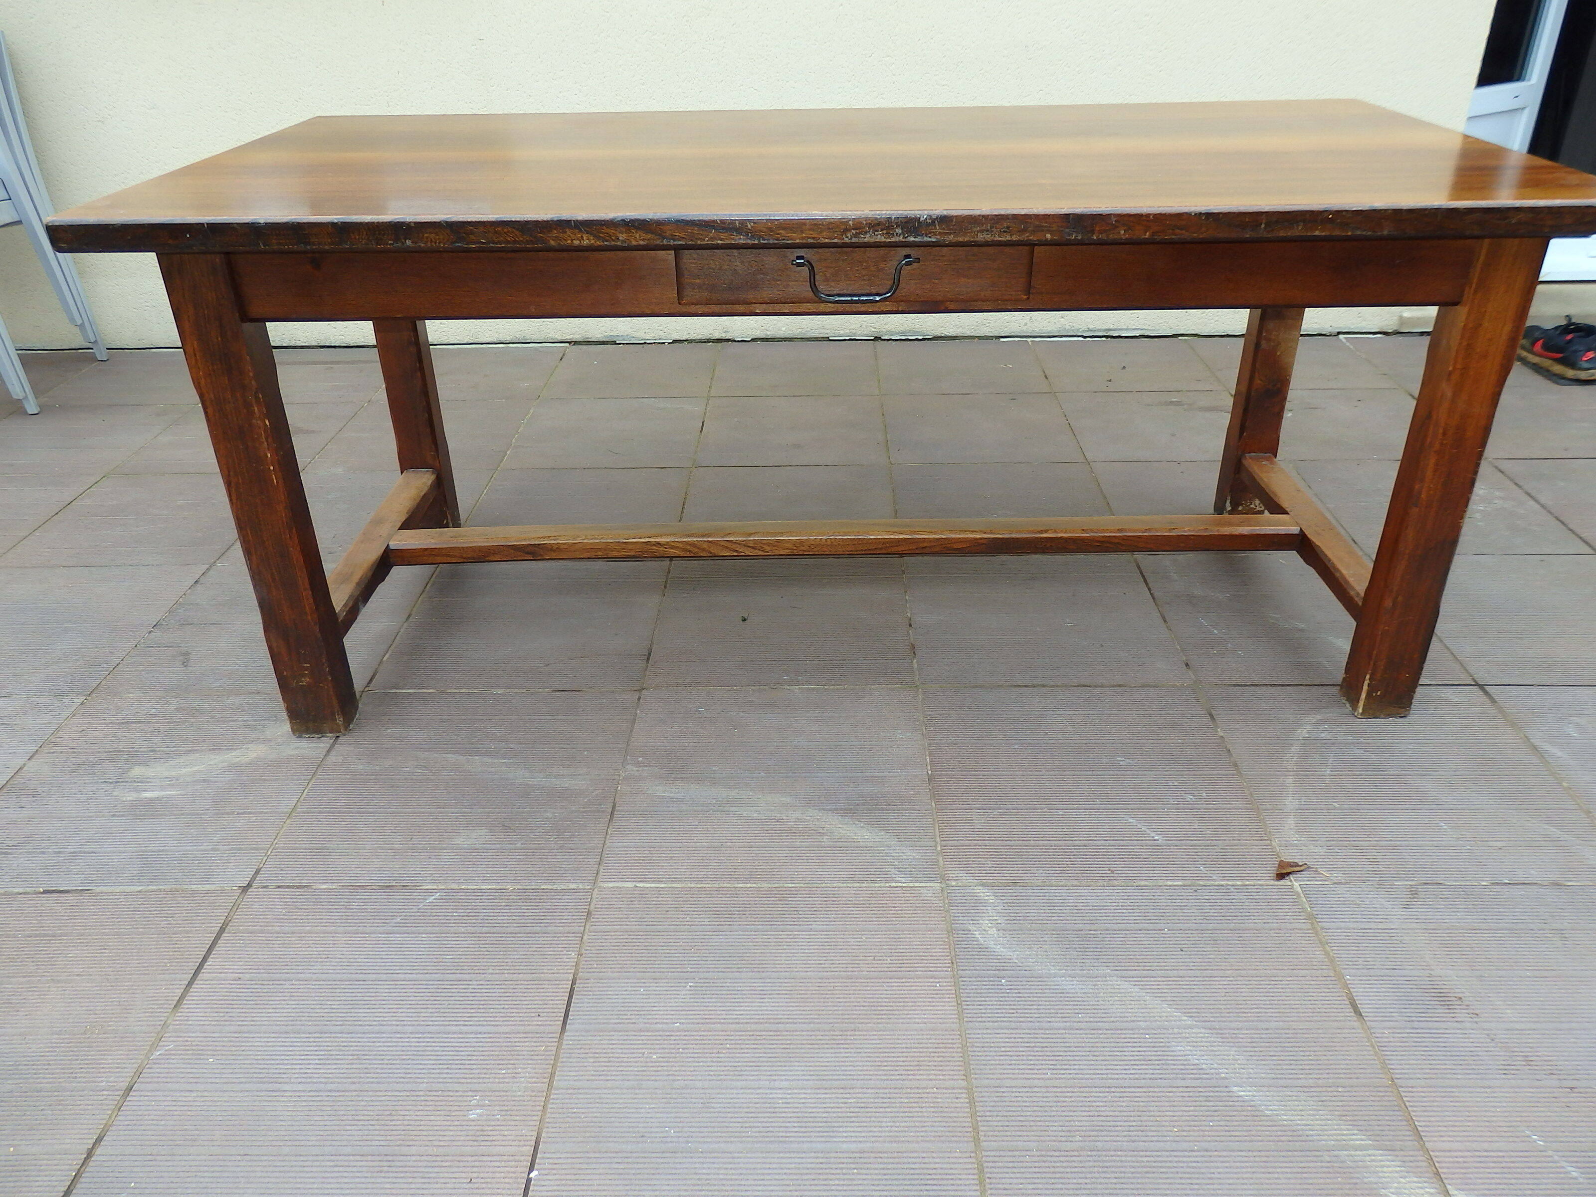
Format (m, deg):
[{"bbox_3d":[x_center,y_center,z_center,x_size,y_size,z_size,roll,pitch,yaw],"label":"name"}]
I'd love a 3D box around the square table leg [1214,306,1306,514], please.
[{"bbox_3d":[0.853,-0.458,2.082,0.077,0.713,0.068,-1,30,1],"label":"square table leg"}]

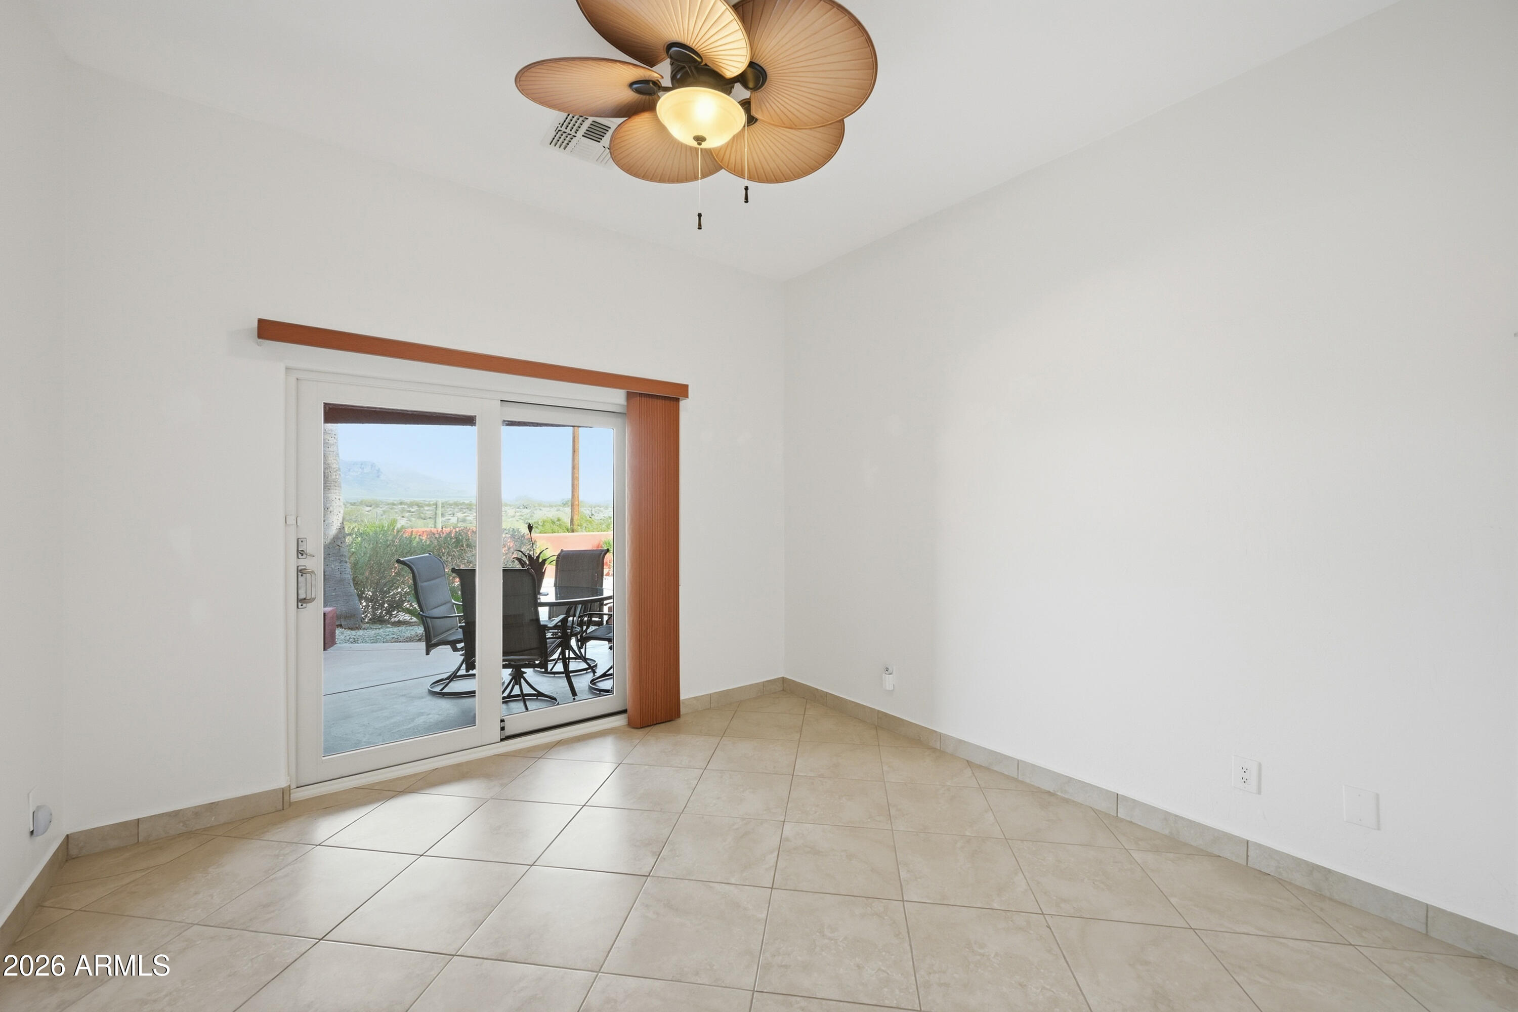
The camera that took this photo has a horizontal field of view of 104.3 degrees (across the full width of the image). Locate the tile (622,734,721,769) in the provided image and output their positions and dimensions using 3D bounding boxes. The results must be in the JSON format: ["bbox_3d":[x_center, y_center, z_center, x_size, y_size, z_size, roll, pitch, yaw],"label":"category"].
[{"bbox_3d":[-0.472,1.386,3.346,0.457,0.010,0.457,0,-1,8],"label":"tile"}]

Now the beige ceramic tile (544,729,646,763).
[{"bbox_3d":[-0.930,1.387,3.418,0.456,0.012,0.456,0,0,8],"label":"beige ceramic tile"}]

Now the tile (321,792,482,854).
[{"bbox_3d":[-1.513,1.378,2.571,0.456,0.012,0.456,0,0,8],"label":"tile"}]

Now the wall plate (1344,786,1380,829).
[{"bbox_3d":[2.069,1.034,2.024,0.007,0.121,0.082,1,-1,-37],"label":"wall plate"}]

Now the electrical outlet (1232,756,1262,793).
[{"bbox_3d":[1.881,1.036,2.273,0.007,0.120,0.081,1,-1,-37],"label":"electrical outlet"}]

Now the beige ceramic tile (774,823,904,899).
[{"bbox_3d":[0.310,1.383,2.317,0.456,0.012,0.456,0,0,8],"label":"beige ceramic tile"}]

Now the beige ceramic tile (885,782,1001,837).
[{"bbox_3d":[0.829,1.389,2.709,0.456,0.012,0.456,0,0,8],"label":"beige ceramic tile"}]

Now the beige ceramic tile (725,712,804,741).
[{"bbox_3d":[0.046,1.394,3.737,0.457,0.010,0.457,0,-1,8],"label":"beige ceramic tile"}]

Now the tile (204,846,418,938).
[{"bbox_3d":[-1.576,1.374,2.115,0.456,0.012,0.456,0,0,8],"label":"tile"}]

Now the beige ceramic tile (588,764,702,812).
[{"bbox_3d":[-0.535,1.378,2.888,0.454,0.010,0.454,0,-1,8],"label":"beige ceramic tile"}]

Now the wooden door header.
[{"bbox_3d":[-1.339,-0.745,3.218,2.110,0.089,0.115,1,-1,-37],"label":"wooden door header"}]

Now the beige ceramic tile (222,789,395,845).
[{"bbox_3d":[-1.968,1.376,2.635,0.456,0.012,0.456,0,0,8],"label":"beige ceramic tile"}]

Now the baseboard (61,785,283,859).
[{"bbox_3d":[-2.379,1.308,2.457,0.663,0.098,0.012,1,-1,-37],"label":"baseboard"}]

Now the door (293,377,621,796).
[{"bbox_3d":[-1.505,0.370,3.300,1.710,1.930,0.090,1,-1,-37],"label":"door"}]

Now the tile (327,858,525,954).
[{"bbox_3d":[-1.121,1.375,2.052,0.456,0.012,0.456,0,0,8],"label":"tile"}]

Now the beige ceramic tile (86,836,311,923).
[{"bbox_3d":[-2.027,1.364,2.174,0.457,0.010,0.457,0,-1,8],"label":"beige ceramic tile"}]

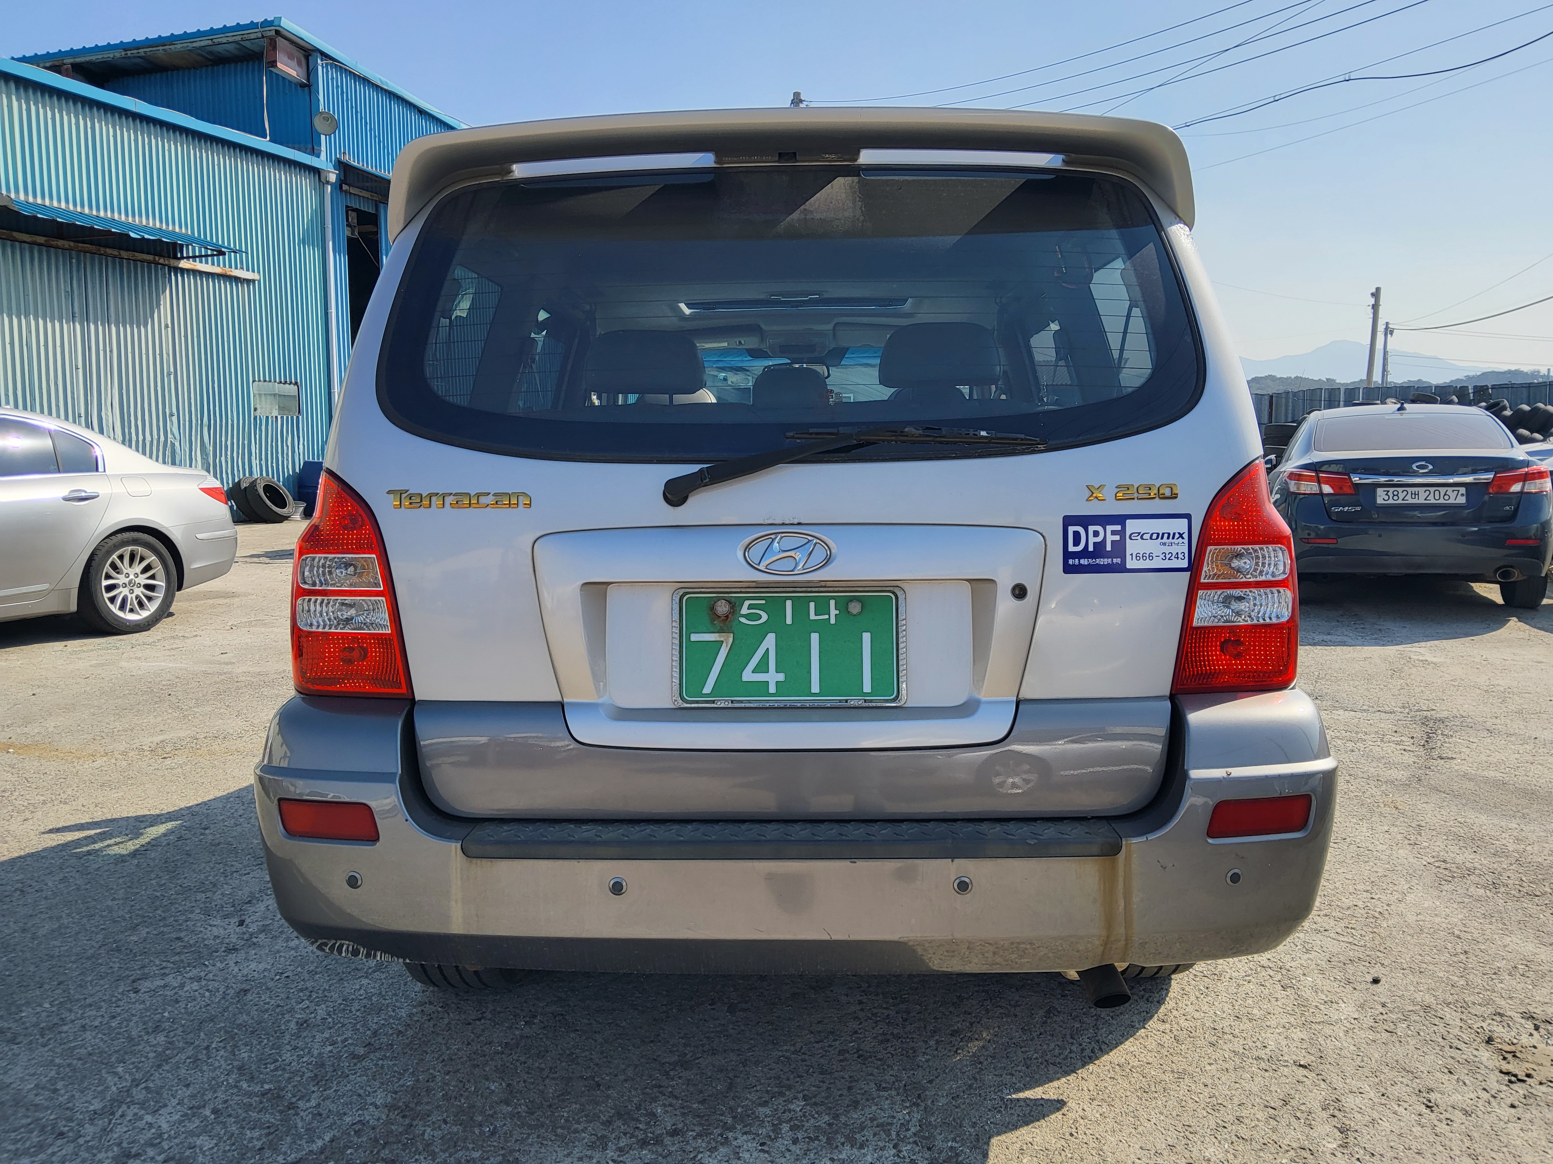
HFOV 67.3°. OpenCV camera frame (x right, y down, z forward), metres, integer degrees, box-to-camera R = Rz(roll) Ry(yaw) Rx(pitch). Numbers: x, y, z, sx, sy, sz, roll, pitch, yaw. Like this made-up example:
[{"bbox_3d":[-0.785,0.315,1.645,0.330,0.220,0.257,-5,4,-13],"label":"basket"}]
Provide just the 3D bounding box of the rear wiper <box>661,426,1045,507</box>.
[{"bbox_3d":[0.112,-0.168,1.710,0.570,0.120,0.065,0,-7,2],"label":"rear wiper"}]

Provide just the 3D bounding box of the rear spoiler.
[{"bbox_3d":[0.016,-0.646,1.879,1.282,0.174,0.230,0,7,2],"label":"rear spoiler"}]

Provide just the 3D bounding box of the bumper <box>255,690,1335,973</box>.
[{"bbox_3d":[0.019,0.365,1.891,1.770,0.370,0.450,0,7,2],"label":"bumper"}]

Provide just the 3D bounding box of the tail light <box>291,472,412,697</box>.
[{"bbox_3d":[-0.681,-0.003,1.877,0.226,0.352,0.170,0,7,2],"label":"tail light"}]

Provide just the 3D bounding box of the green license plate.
[{"bbox_3d":[0.019,0.099,1.762,0.335,0.170,0.015,0,7,2],"label":"green license plate"}]

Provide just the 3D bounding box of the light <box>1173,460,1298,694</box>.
[{"bbox_3d":[0.718,-0.015,1.835,0.224,0.352,0.170,0,7,2],"label":"light"}]

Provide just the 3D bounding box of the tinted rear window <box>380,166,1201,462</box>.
[{"bbox_3d":[0.014,-0.421,1.851,1.275,0.534,0.070,0,-19,2],"label":"tinted rear window"}]

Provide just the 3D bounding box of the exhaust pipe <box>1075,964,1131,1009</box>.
[{"bbox_3d":[0.497,0.596,1.840,0.060,0.060,0.160,-2,35,-13],"label":"exhaust pipe"}]

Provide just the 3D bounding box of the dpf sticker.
[{"bbox_3d":[0.522,-0.057,1.737,0.197,0.091,0.004,-1,4,-4],"label":"dpf sticker"}]

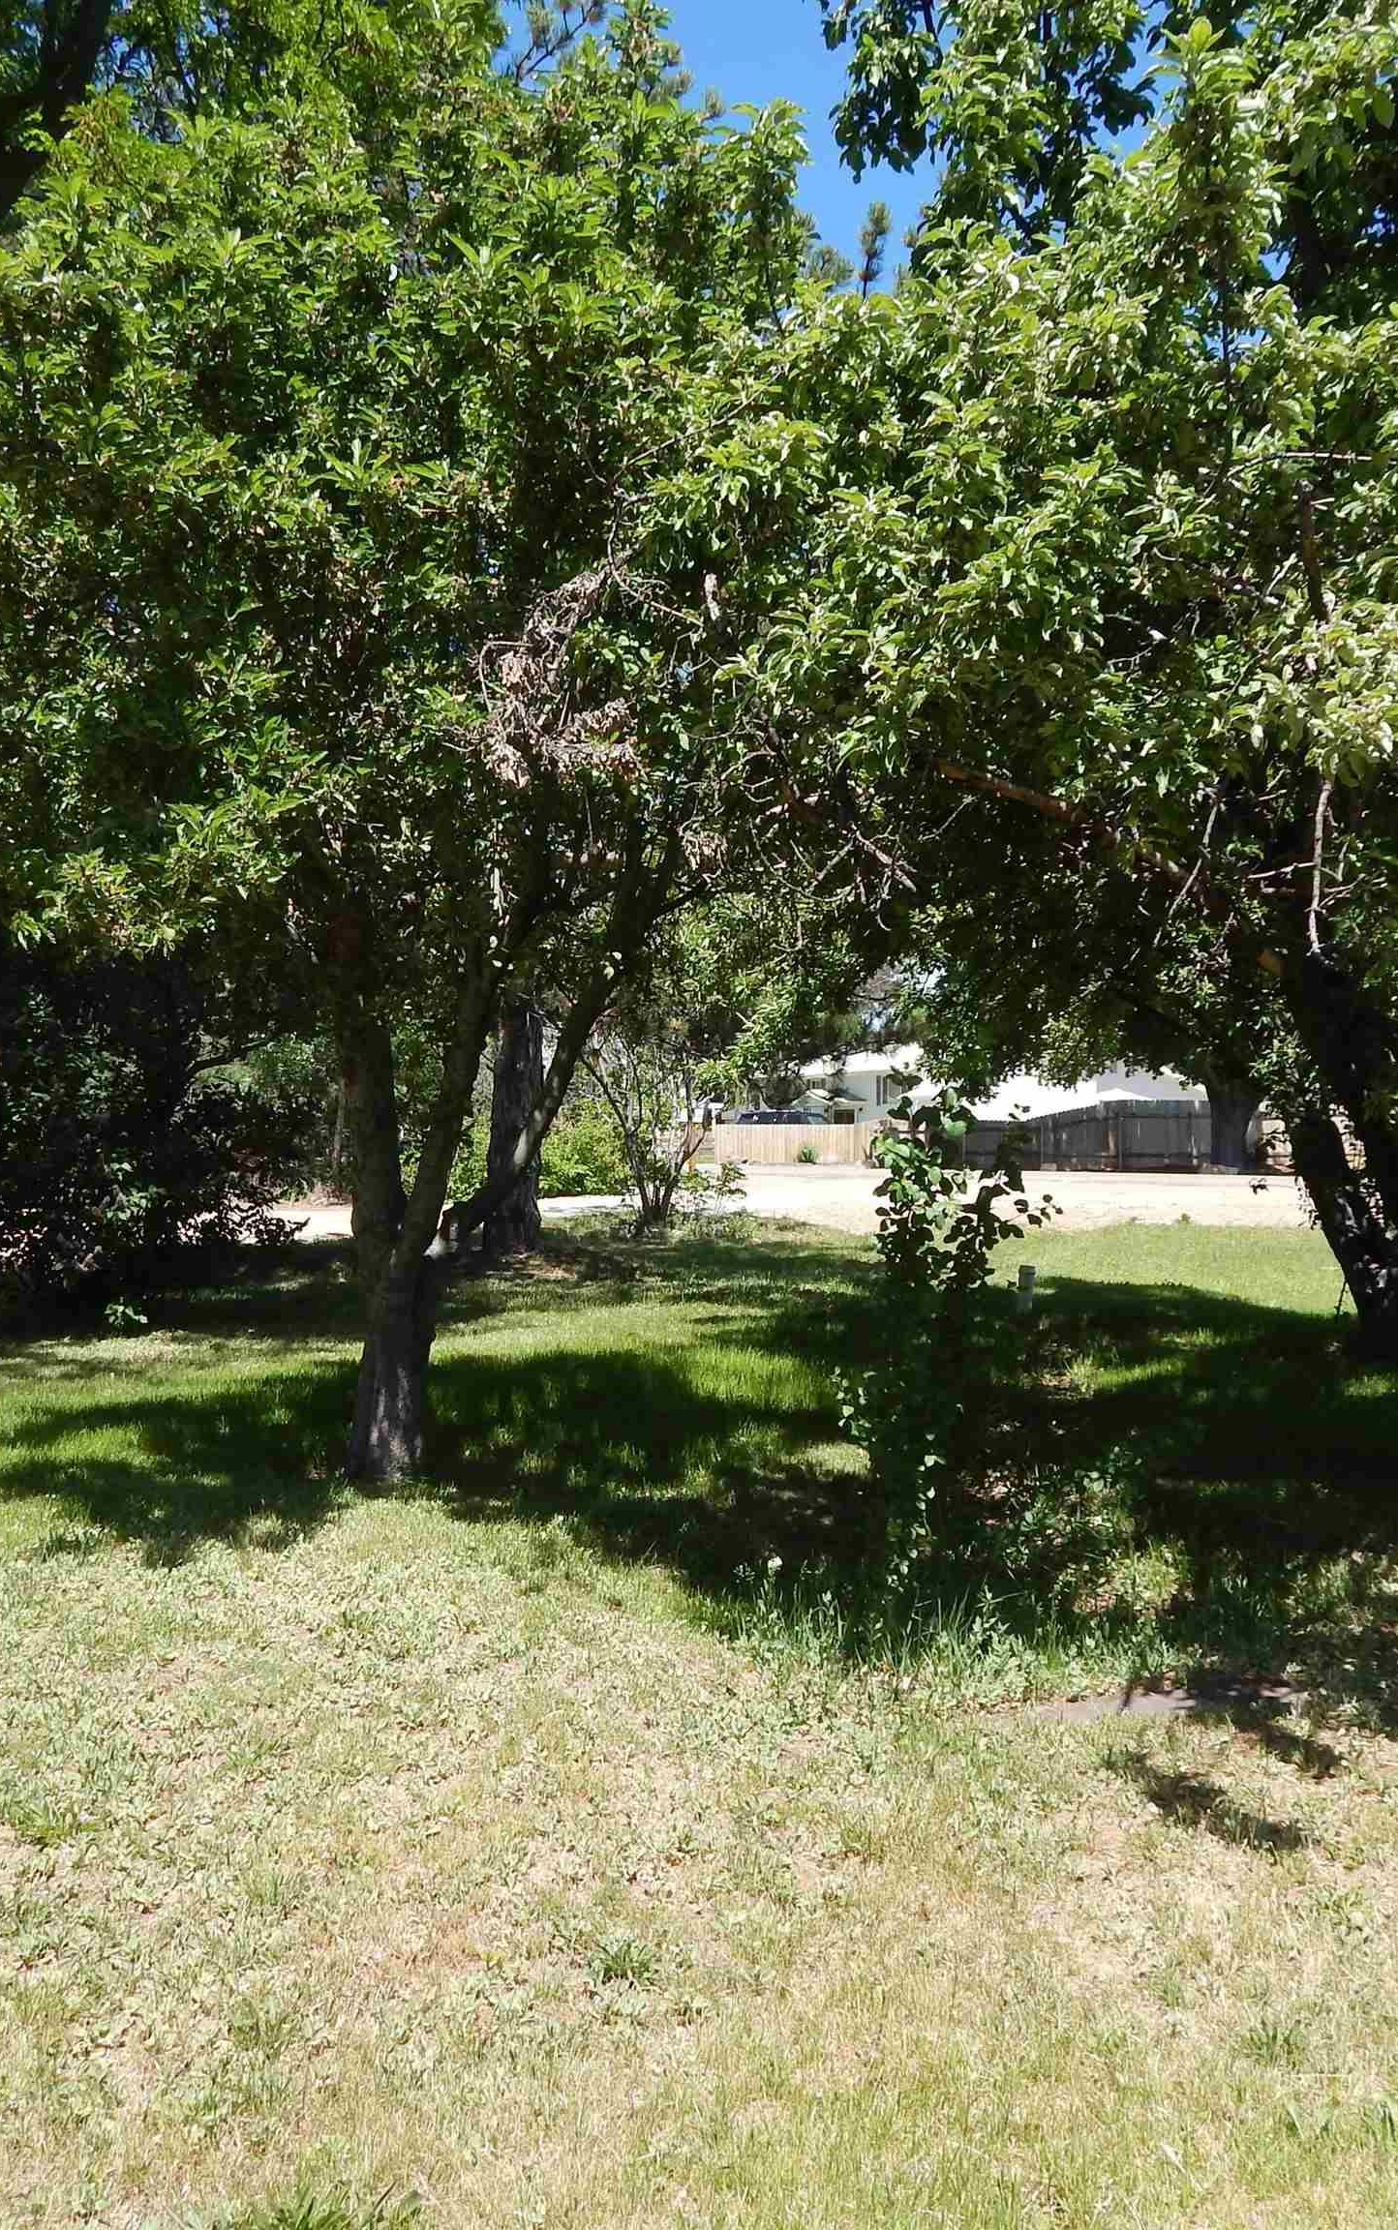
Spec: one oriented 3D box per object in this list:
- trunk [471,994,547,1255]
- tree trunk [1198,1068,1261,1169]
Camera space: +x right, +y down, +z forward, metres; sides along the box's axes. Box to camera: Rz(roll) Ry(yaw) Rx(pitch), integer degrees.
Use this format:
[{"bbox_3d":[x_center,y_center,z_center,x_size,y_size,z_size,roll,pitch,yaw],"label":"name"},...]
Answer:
[{"bbox_3d":[-2.020,0.100,21.000,0.680,2.800,0.680,0,0,0],"label":"trunk"},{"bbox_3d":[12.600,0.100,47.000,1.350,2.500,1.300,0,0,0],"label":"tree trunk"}]

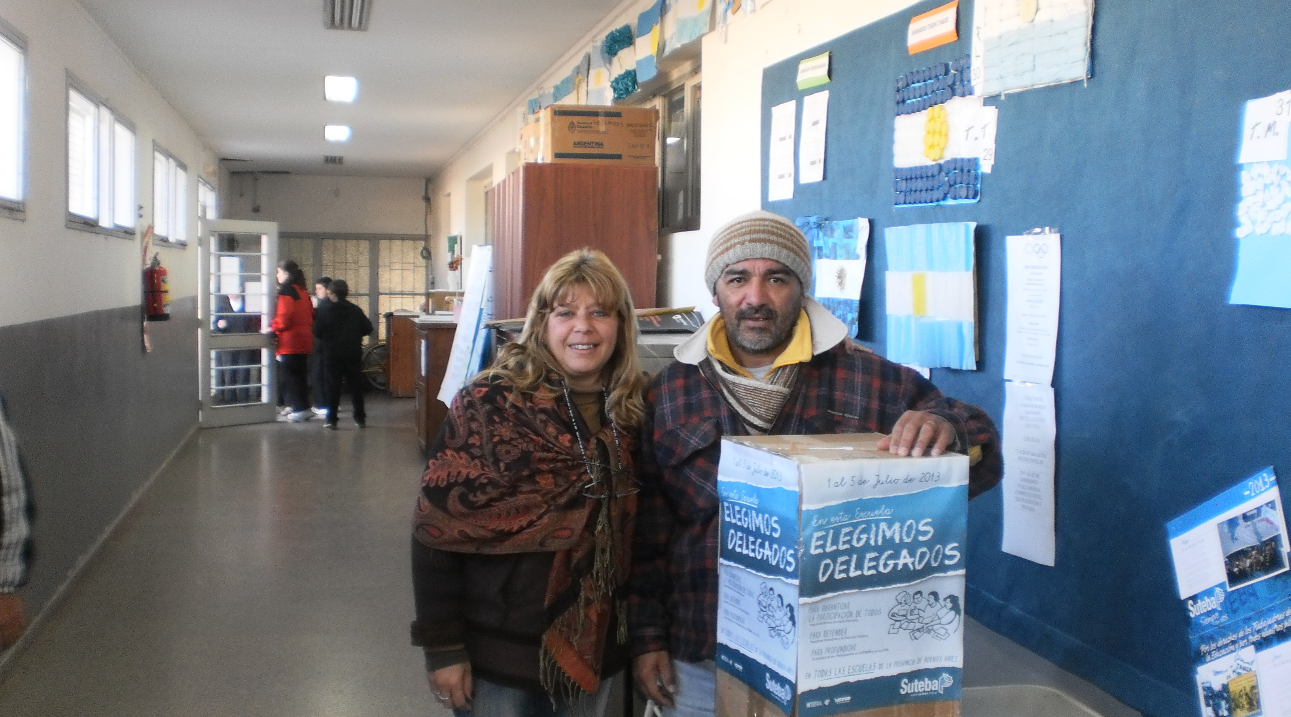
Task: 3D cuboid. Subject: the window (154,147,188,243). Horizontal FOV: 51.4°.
[{"bbox_3d":[-3.827,-1.264,10.767,0.090,0.745,2.372,0,4,-13],"label":"window"}]

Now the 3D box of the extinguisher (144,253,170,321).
[{"bbox_3d":[-3.383,-0.493,9.314,0.170,0.480,0.170,0,4,-13],"label":"extinguisher"}]

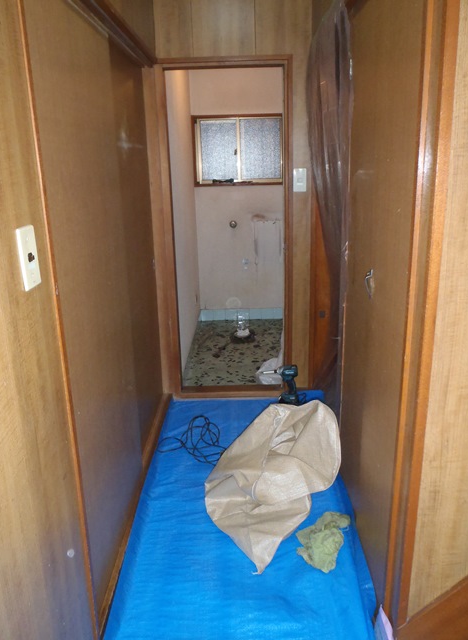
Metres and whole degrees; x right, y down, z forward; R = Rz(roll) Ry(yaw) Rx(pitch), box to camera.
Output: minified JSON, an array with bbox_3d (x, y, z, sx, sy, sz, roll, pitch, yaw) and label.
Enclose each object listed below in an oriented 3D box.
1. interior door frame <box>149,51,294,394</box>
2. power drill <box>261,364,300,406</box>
[{"bbox_3d":[-0.028,-0.445,2.909,0.700,1.860,0.120,-1,16,1],"label":"interior door frame"},{"bbox_3d":[0.265,0.389,2.991,0.208,0.236,0.078,-3,16,-7],"label":"power drill"}]

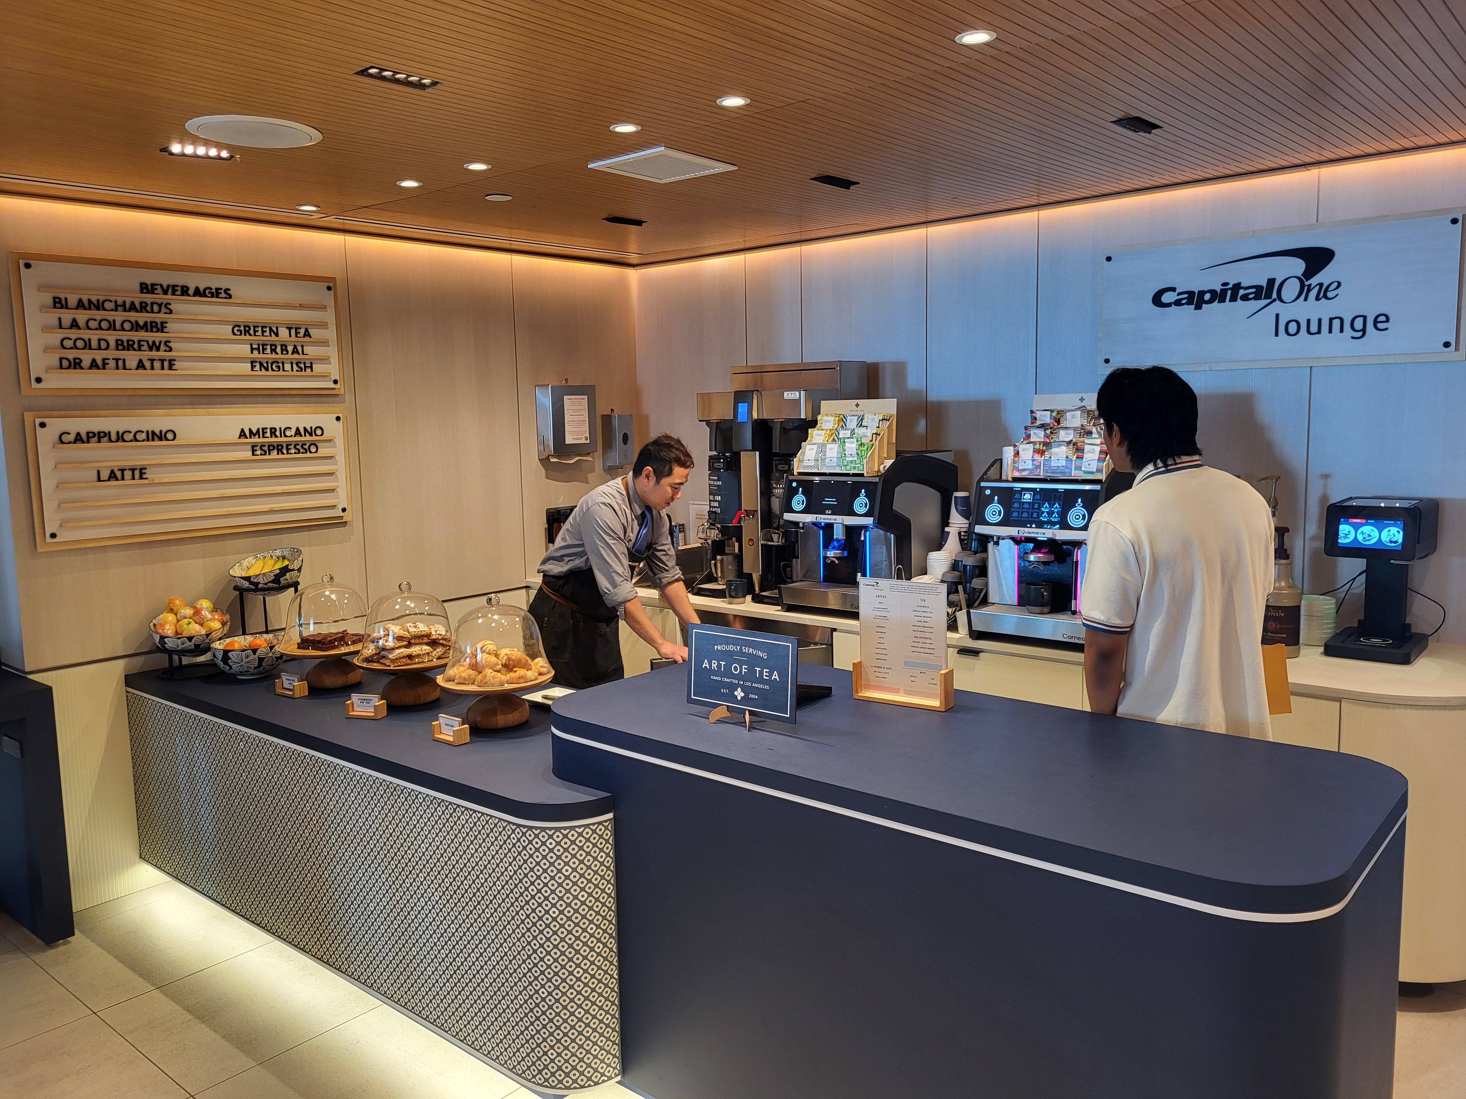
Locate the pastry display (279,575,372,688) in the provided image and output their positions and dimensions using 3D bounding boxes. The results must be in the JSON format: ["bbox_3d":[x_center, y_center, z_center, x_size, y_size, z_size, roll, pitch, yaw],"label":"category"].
[{"bbox_3d":[-1.254,0.248,3.446,0.311,0.351,0.311,4,9,39],"label":"pastry display"}]

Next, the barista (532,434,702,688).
[{"bbox_3d":[-0.396,0.377,3.941,0.680,1.570,0.500,3,8,32],"label":"barista"}]

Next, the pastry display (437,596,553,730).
[{"bbox_3d":[-0.671,0.310,3.105,0.335,0.370,0.335,-1,7,0],"label":"pastry display"}]

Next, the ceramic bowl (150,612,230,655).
[{"bbox_3d":[-1.781,0.290,3.635,0.241,0.112,0.241,1,19,-1],"label":"ceramic bowl"}]

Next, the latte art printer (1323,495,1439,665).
[{"bbox_3d":[1.929,0.080,3.288,0.240,0.456,0.286,4,9,39],"label":"latte art printer"}]

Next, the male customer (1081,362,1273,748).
[{"bbox_3d":[1.137,0.400,2.837,0.480,1.726,0.320,-2,7,-5],"label":"male customer"}]

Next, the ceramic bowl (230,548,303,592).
[{"bbox_3d":[-1.540,0.094,3.680,0.241,0.112,0.241,-7,21,3],"label":"ceramic bowl"}]

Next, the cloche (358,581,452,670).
[{"bbox_3d":[-0.946,0.206,3.202,0.272,0.227,0.272,4,9,39],"label":"cloche"}]

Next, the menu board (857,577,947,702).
[{"bbox_3d":[0.391,0.210,2.513,0.231,0.283,0.057,3,8,34],"label":"menu board"}]

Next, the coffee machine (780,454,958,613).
[{"bbox_3d":[0.535,-0.073,4.314,0.425,0.590,0.610,5,9,40],"label":"coffee machine"}]

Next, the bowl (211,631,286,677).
[{"bbox_3d":[-1.567,0.357,3.597,0.241,0.112,0.241,-1,7,0],"label":"bowl"}]

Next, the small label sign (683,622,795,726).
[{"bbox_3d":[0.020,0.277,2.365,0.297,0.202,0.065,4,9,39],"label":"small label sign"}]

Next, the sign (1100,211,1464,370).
[{"bbox_3d":[1.798,-0.847,3.720,1.145,0.460,0.045,5,9,40],"label":"sign"}]

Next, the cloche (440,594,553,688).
[{"bbox_3d":[-0.672,0.245,3.097,0.310,0.235,0.310,-1,7,0],"label":"cloche"}]

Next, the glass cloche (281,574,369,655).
[{"bbox_3d":[-1.311,0.197,3.599,0.315,0.235,0.315,5,9,40],"label":"glass cloche"}]

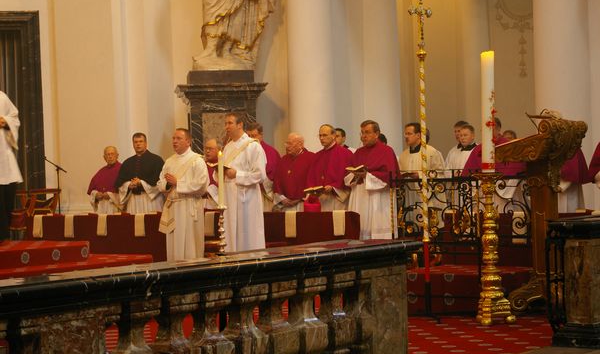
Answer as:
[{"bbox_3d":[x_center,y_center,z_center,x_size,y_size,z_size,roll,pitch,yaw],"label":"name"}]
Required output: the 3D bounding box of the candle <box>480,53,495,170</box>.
[{"bbox_3d":[1.580,-0.561,11.500,0.112,1.020,0.112,-1,0,0],"label":"candle"}]

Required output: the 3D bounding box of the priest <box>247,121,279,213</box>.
[{"bbox_3d":[-0.427,0.308,14.799,0.550,1.800,0.450,-2,0,42],"label":"priest"}]

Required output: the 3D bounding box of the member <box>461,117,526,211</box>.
[{"bbox_3d":[2.093,0.293,14.600,0.620,1.800,0.460,-1,0,30],"label":"member"}]

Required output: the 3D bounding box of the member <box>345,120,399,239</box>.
[{"bbox_3d":[0.743,0.289,13.999,0.570,1.740,0.500,-2,0,38],"label":"member"}]

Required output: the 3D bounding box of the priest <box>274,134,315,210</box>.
[{"bbox_3d":[-0.043,0.409,13.900,0.530,1.720,0.410,-1,0,27],"label":"priest"}]

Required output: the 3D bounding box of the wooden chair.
[{"bbox_3d":[-3.311,0.538,17.100,0.650,0.790,0.600,-3,0,45],"label":"wooden chair"}]

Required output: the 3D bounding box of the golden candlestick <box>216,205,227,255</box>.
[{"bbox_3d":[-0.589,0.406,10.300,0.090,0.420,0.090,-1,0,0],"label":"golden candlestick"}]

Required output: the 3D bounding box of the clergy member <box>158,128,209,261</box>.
[{"bbox_3d":[-1.047,0.426,12.500,0.530,1.740,0.430,-1,0,38],"label":"clergy member"}]

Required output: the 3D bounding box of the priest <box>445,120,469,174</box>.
[{"bbox_3d":[1.689,0.264,14.399,0.520,1.710,0.420,-2,0,32],"label":"priest"}]

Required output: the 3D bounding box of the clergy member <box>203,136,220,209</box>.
[{"bbox_3d":[-0.884,0.446,14.000,0.530,1.690,0.410,-1,0,30],"label":"clergy member"}]

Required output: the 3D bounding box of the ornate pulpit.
[{"bbox_3d":[2.080,0.336,11.700,0.720,1.700,0.520,-1,0,39],"label":"ornate pulpit"}]

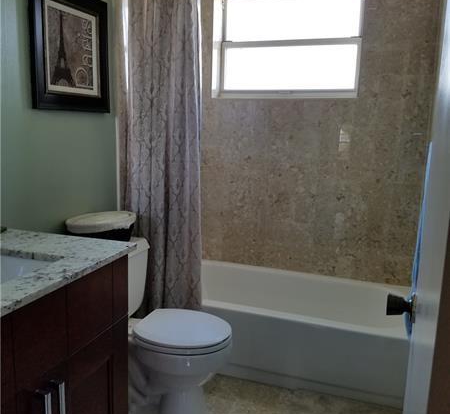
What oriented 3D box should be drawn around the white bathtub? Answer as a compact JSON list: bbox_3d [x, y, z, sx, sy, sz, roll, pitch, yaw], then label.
[{"bbox_3d":[0.310,0.676,2.691,1.505,0.372,0.752,5,11,19],"label":"white bathtub"}]

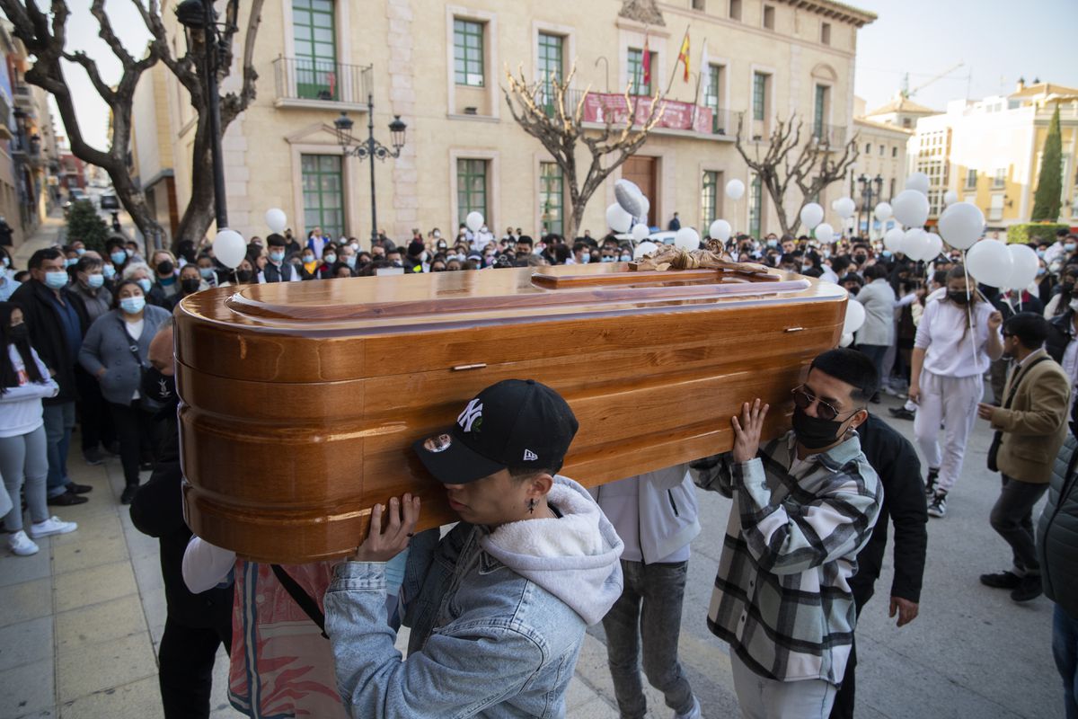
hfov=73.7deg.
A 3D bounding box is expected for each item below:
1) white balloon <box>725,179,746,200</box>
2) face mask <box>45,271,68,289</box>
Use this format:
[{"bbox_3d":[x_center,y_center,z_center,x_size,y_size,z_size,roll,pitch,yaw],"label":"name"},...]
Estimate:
[{"bbox_3d":[2.790,-2.410,10.200,0.275,0.295,0.275,-1,10,0],"label":"white balloon"},{"bbox_3d":[-3.250,-0.534,4.850,0.080,0.115,0.150,4,11,28],"label":"face mask"}]

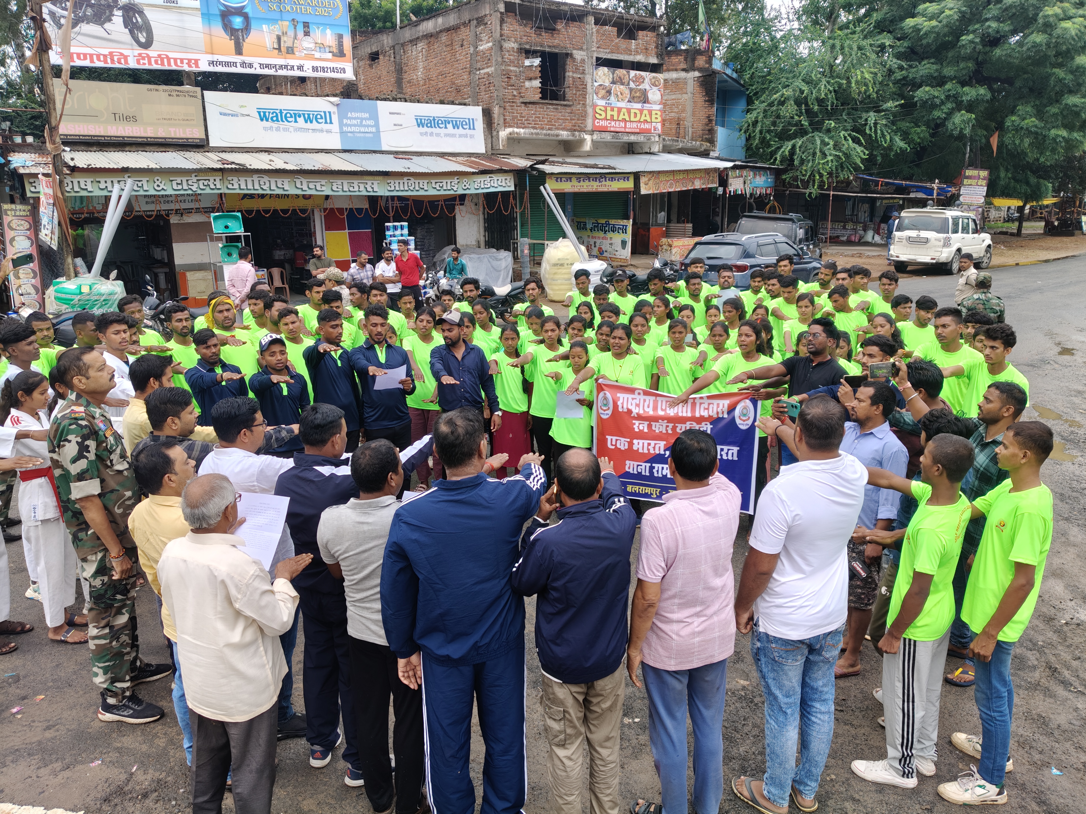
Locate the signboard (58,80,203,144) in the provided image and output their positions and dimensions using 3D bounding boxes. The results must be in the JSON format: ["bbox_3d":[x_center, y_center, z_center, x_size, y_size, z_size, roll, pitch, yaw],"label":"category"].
[{"bbox_3d":[-8.543,-6.114,17.017,2.880,1.200,0.100,-12,19,-35],"label":"signboard"}]

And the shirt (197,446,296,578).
[{"bbox_3d":[-1.260,0.487,3.611,0.500,0.720,0.450,10,18,38],"label":"shirt"}]

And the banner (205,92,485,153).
[{"bbox_3d":[-4.447,-6.727,19.447,6.672,1.138,0.100,-8,17,-28],"label":"banner"}]

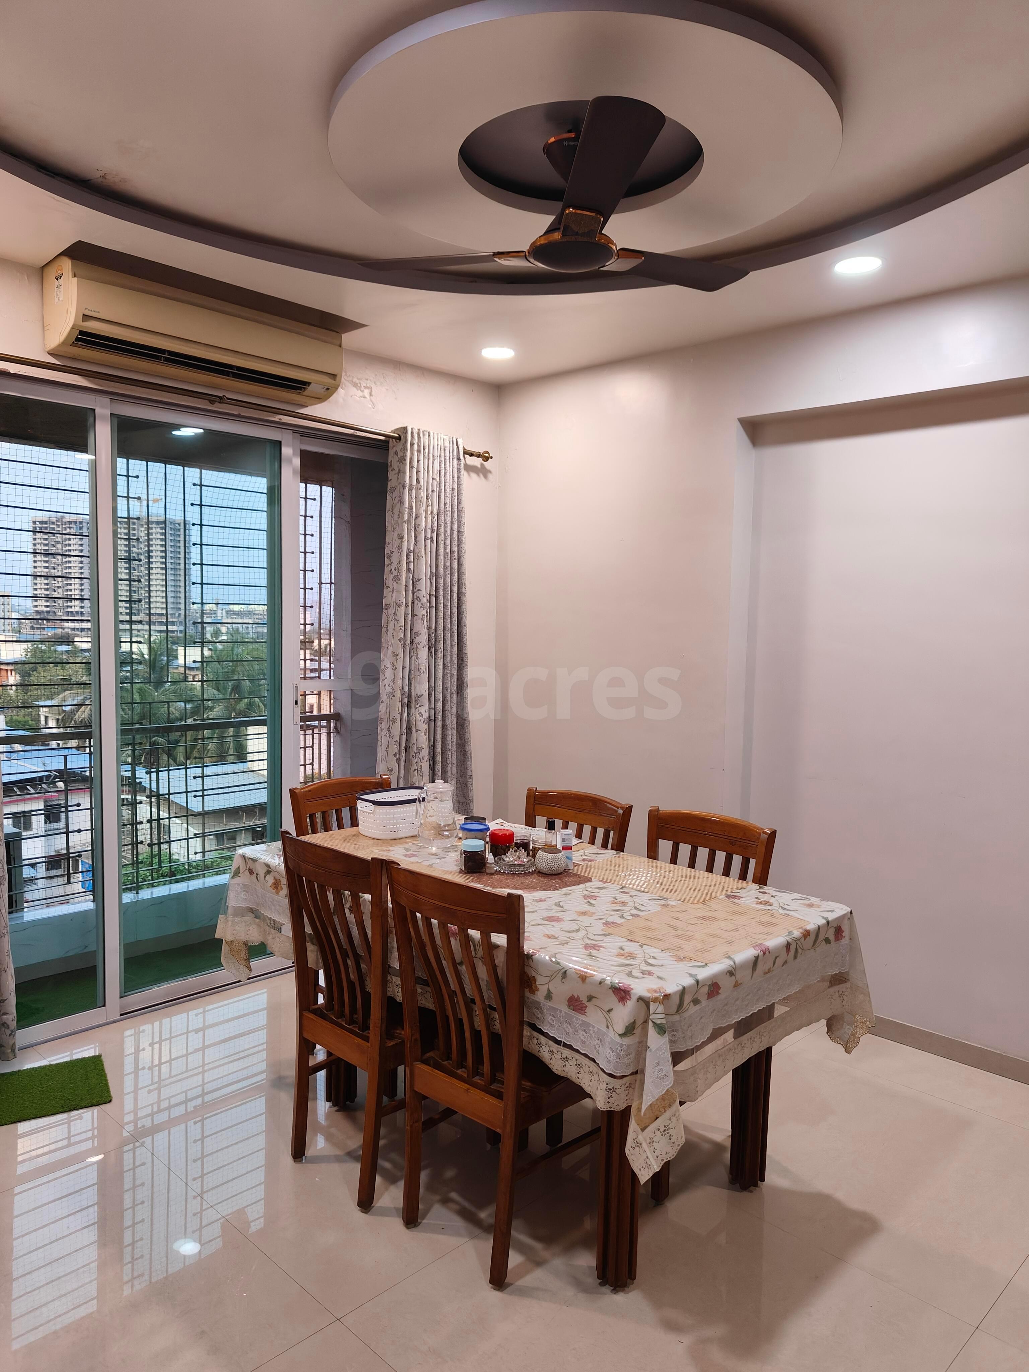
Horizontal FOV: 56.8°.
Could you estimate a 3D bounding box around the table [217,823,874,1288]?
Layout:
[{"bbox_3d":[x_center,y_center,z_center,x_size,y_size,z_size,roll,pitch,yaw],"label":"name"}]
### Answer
[{"bbox_3d":[0.010,0.943,2.790,1.650,0.789,0.930,5,6,44],"label":"table"}]

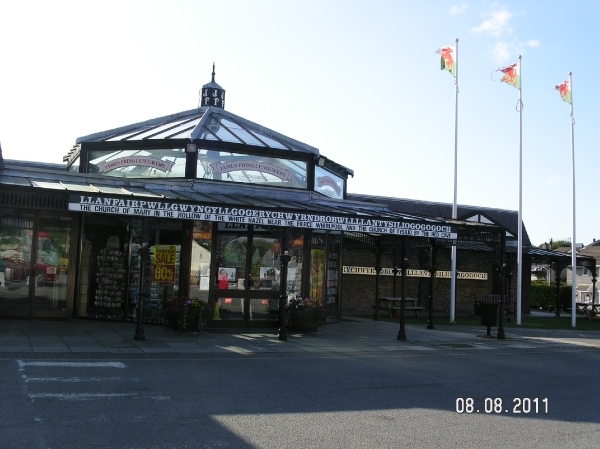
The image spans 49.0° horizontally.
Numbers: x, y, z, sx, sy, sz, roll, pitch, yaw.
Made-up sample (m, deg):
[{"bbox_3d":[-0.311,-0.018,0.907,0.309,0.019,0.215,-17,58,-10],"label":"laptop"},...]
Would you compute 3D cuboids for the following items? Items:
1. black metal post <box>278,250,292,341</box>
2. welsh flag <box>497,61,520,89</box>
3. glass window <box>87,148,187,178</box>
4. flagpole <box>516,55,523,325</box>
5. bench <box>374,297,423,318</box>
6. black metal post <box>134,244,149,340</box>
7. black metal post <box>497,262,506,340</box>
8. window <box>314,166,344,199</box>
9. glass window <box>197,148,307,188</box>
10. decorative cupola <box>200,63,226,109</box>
[{"bbox_3d":[-0.326,1.554,14.409,0.240,1.930,0.240,3,-4,0],"label":"black metal post"},{"bbox_3d":[7.704,-5.532,24.318,0.900,0.970,0.300,2,-5,6],"label":"welsh flag"},{"bbox_3d":[-4.151,-1.526,16.587,2.950,0.740,0.100,1,-4,20],"label":"glass window"},{"bbox_3d":[8.092,-1.334,24.207,0.150,9.960,0.150,3,-4,-25],"label":"flagpole"},{"bbox_3d":[3.901,3.266,25.800,1.500,0.730,1.400,4,-5,-26],"label":"bench"},{"bbox_3d":[-3.219,1.385,13.416,0.210,1.954,0.210,4,-5,-26],"label":"black metal post"},{"bbox_3d":[5.407,2.072,17.590,0.210,1.954,0.210,4,-5,-26],"label":"black metal post"},{"bbox_3d":[0.941,-1.220,20.247,0.080,0.736,2.854,0,-5,20],"label":"window"},{"bbox_3d":[-1.237,-1.477,17.839,3.165,0.762,0.080,4,-5,-24],"label":"glass window"},{"bbox_3d":[-2.863,-4.619,21.864,0.760,1.557,0.760,4,-5,-24],"label":"decorative cupola"}]

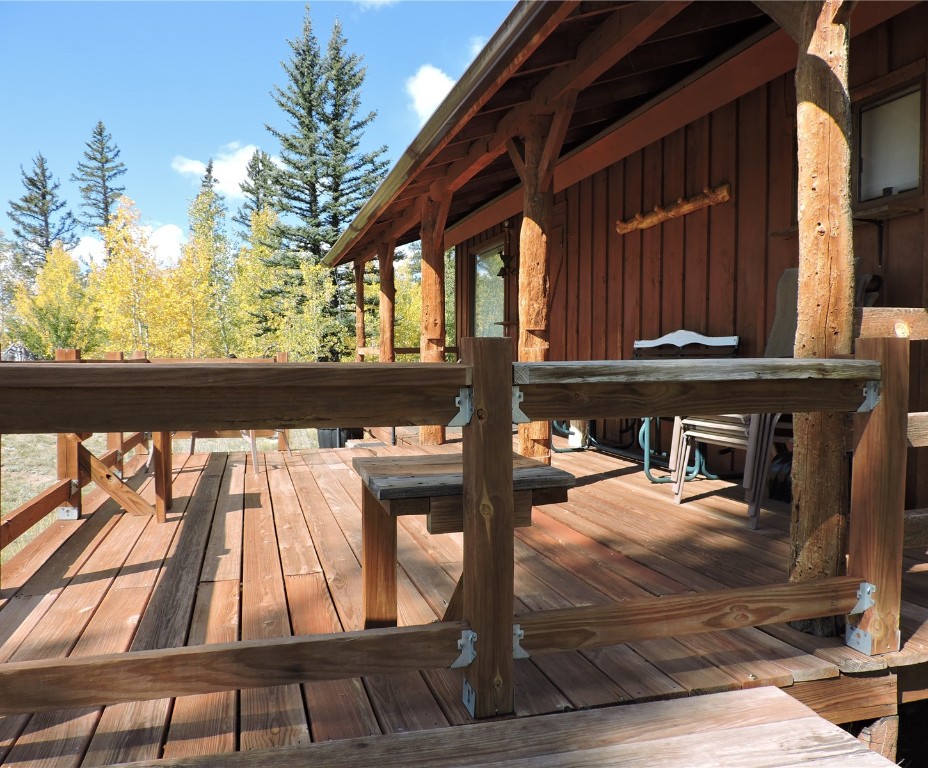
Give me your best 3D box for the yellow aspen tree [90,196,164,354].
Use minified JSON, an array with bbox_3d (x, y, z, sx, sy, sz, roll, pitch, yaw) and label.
[{"bbox_3d":[-9.450,-2.273,19.944,2.030,5.940,2.030,-1,2,-25],"label":"yellow aspen tree"}]

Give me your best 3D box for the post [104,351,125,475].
[{"bbox_3d":[-2.264,0.203,4.622,0.089,0.830,0.089,-1,2,-17],"label":"post"}]

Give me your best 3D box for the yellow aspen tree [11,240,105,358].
[{"bbox_3d":[-10.878,-1.518,18.970,2.520,4.500,2.520,-1,2,-30],"label":"yellow aspen tree"}]

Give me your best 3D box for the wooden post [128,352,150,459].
[{"bbox_3d":[-2.623,0.161,5.781,0.089,0.830,0.089,-1,2,-17],"label":"wooden post"}]

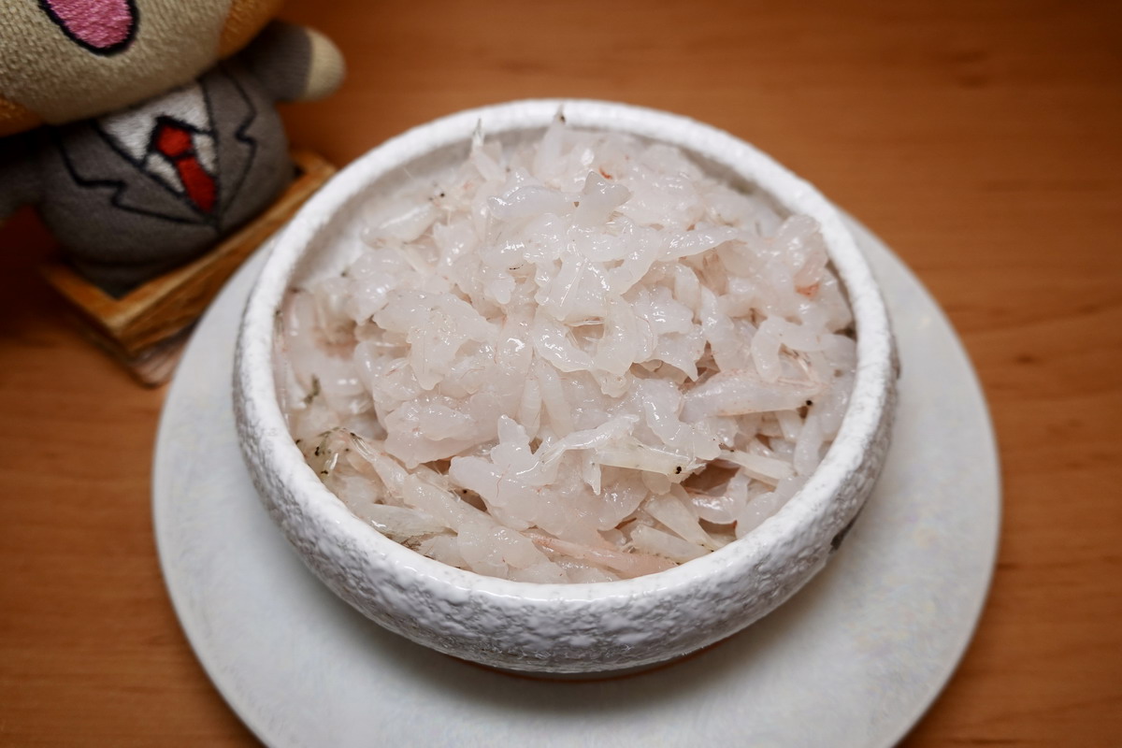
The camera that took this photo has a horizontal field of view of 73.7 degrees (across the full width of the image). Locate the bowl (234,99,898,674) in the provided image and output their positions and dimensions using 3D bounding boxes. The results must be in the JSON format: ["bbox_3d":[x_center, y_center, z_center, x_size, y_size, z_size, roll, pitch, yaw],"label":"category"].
[{"bbox_3d":[0.001,-0.003,0.179,0.145,0.045,0.145,0,55,-1],"label":"bowl"}]

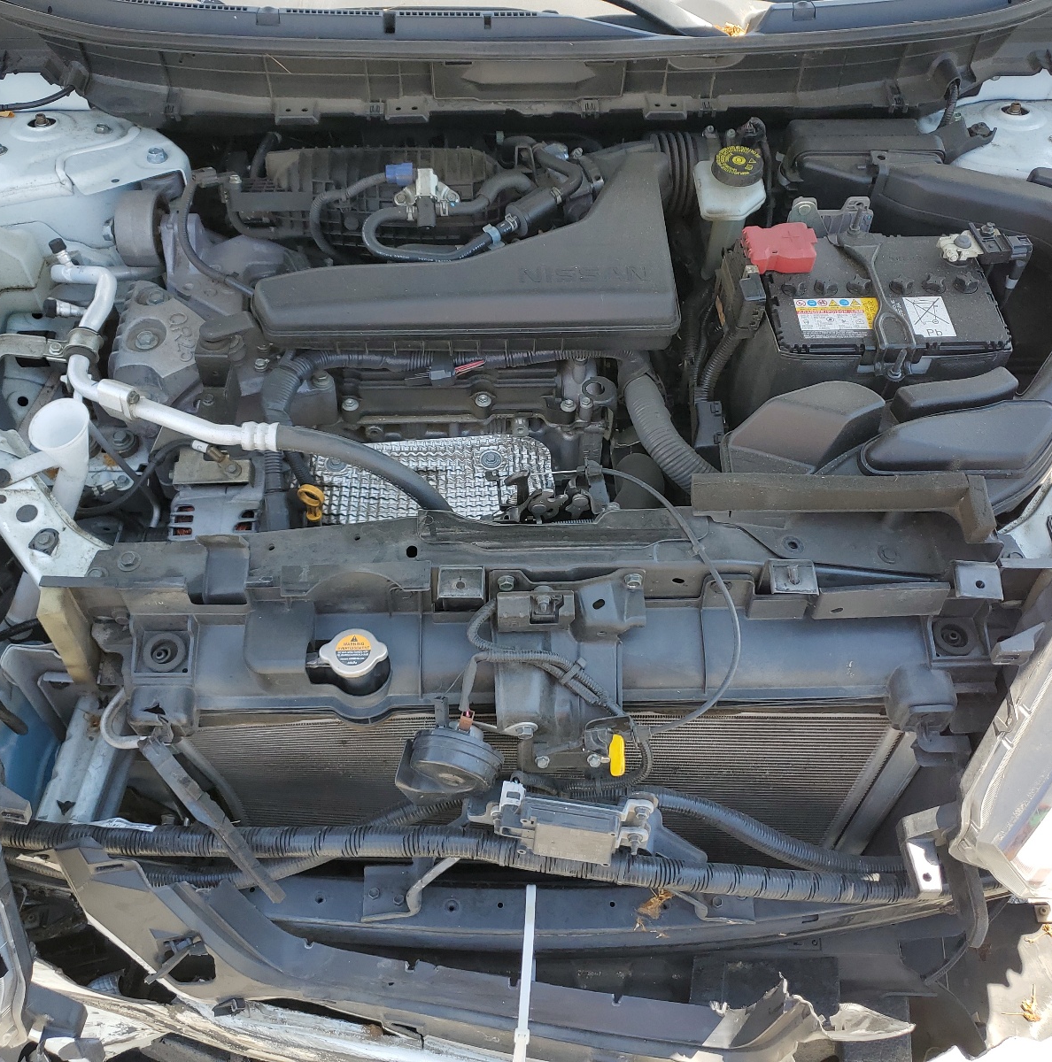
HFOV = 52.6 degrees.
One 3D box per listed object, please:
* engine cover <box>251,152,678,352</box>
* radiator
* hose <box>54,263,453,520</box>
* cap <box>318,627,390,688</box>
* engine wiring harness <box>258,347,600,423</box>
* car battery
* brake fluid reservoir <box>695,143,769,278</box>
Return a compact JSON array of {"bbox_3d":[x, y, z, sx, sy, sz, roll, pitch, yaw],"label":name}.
[{"bbox_3d":[-0.059,-0.285,1.106,0.417,0.080,0.235,-1,54,0],"label":"engine cover"},{"bbox_3d":[0.018,0.271,1.099,0.630,0.425,0.047,-1,54,0],"label":"radiator"},{"bbox_3d":[-0.273,-0.151,1.026,0.410,0.105,0.300,-1,54,0],"label":"hose"},{"bbox_3d":[-0.141,0.107,0.875,0.056,0.027,0.045,-1,54,0],"label":"cap"},{"bbox_3d":[-0.088,-0.145,1.064,0.335,0.055,0.050,-1,54,-1],"label":"engine wiring harness"},{"bbox_3d":[0.369,-0.206,1.187,0.234,0.213,0.175,-1,54,0],"label":"car battery"},{"bbox_3d":[0.241,-0.378,1.274,0.084,0.148,0.085,-1,54,0],"label":"brake fluid reservoir"}]

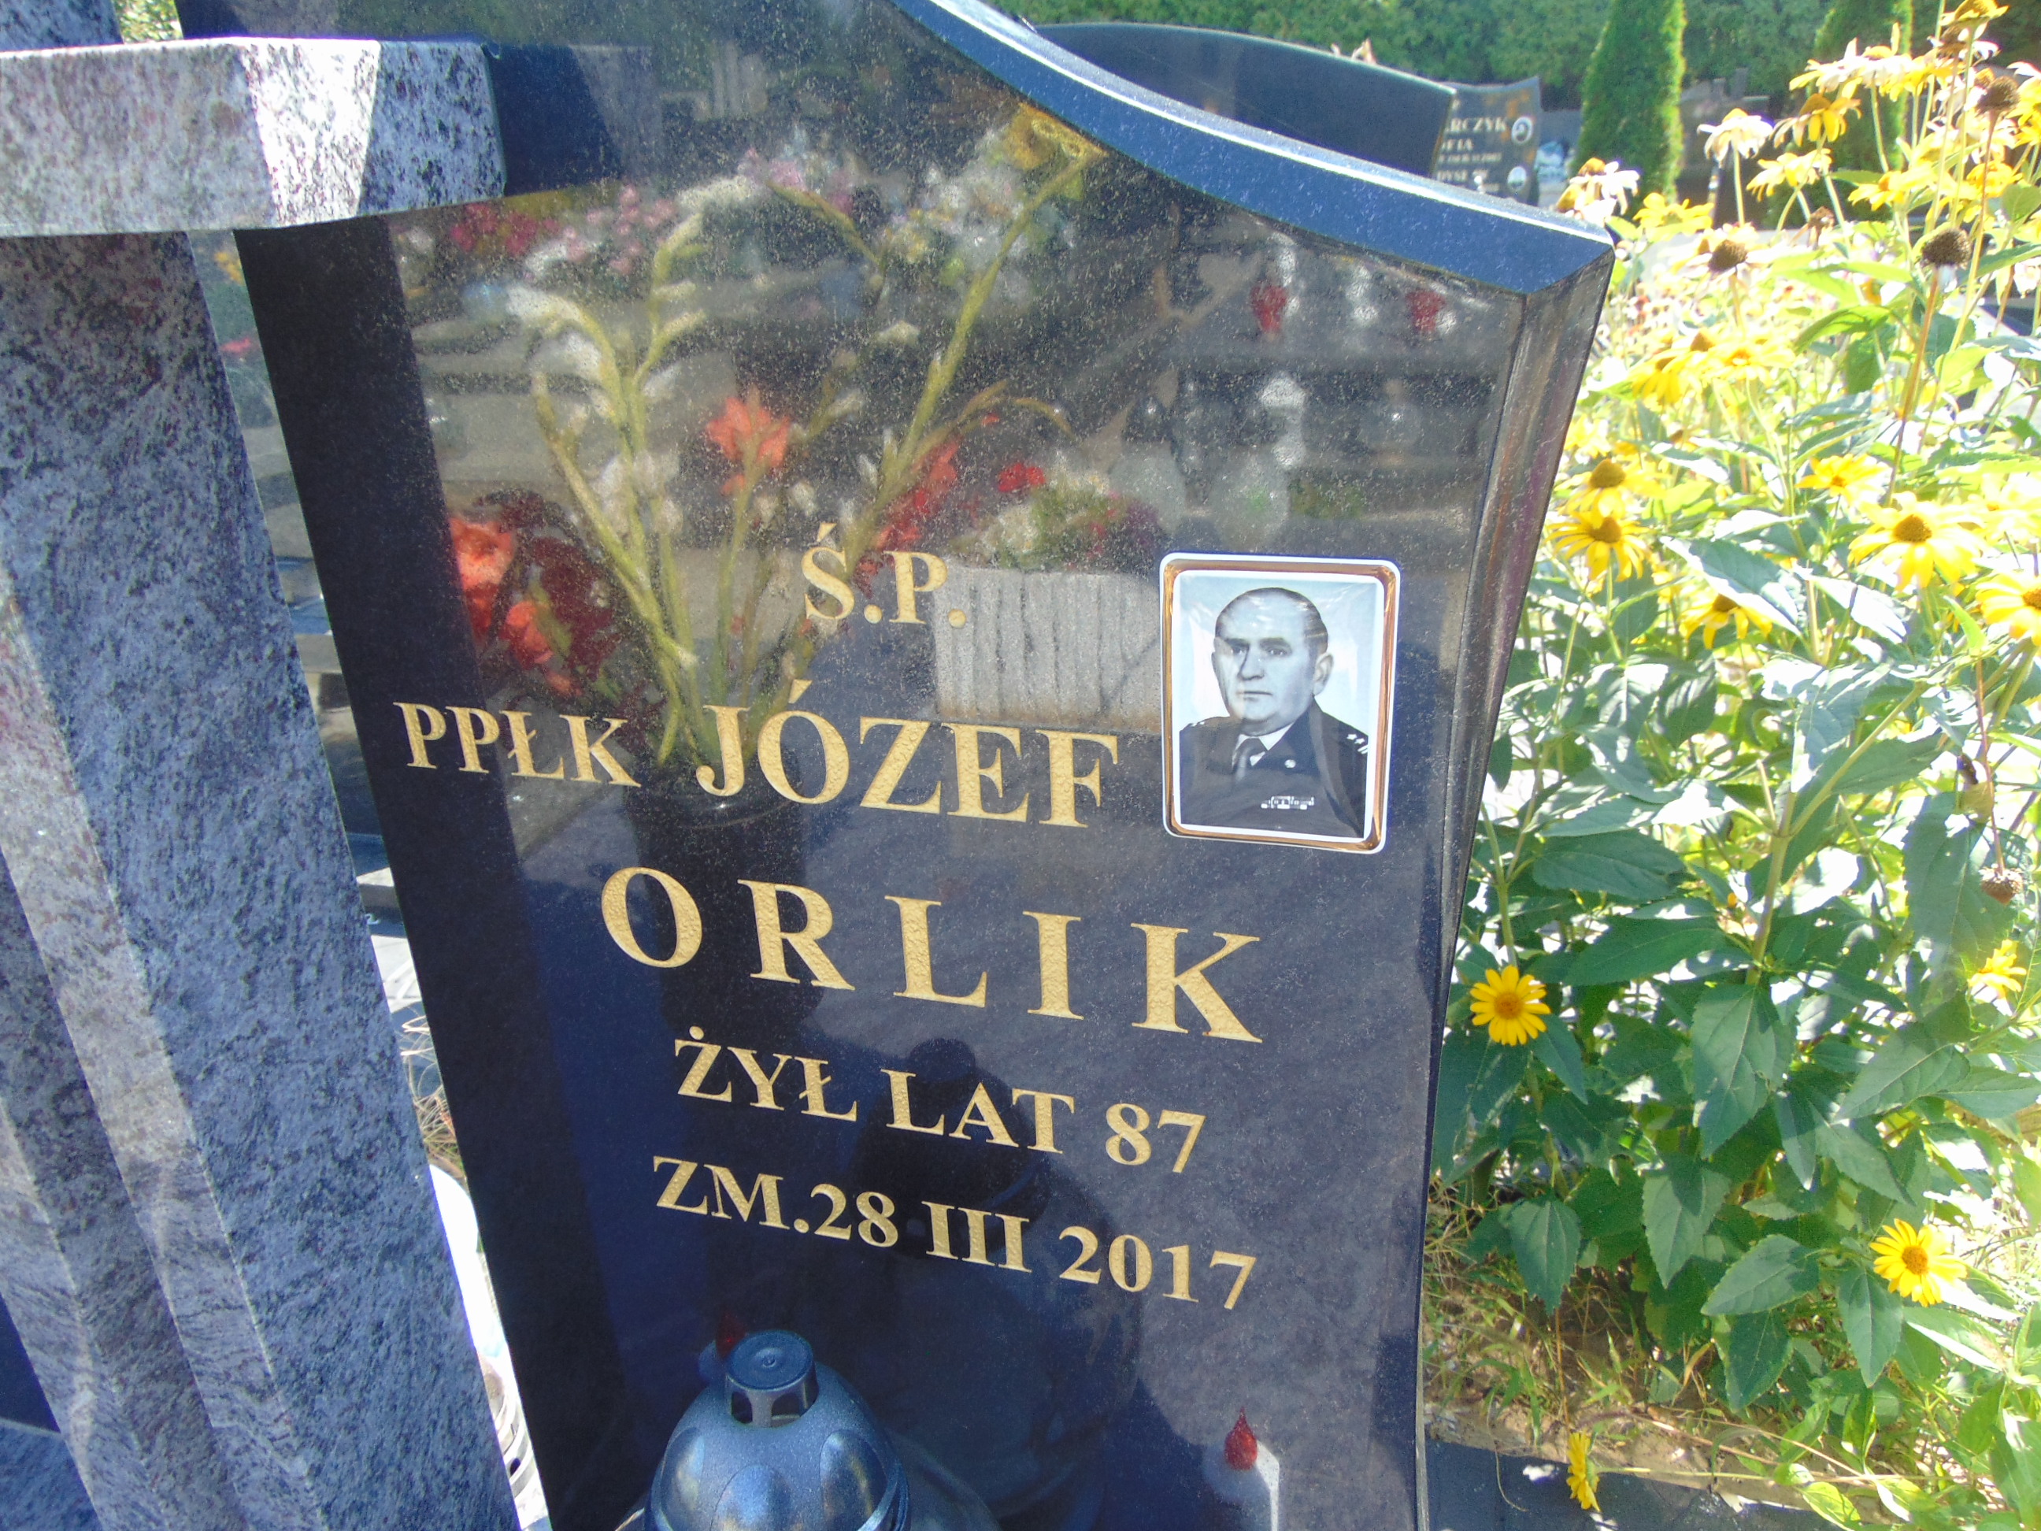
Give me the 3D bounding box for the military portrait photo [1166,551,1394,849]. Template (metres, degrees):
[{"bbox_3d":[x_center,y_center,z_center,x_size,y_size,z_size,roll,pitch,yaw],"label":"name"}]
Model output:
[{"bbox_3d":[0.100,-0.022,0.578,0.090,0.120,0.008,5,25,16],"label":"military portrait photo"}]

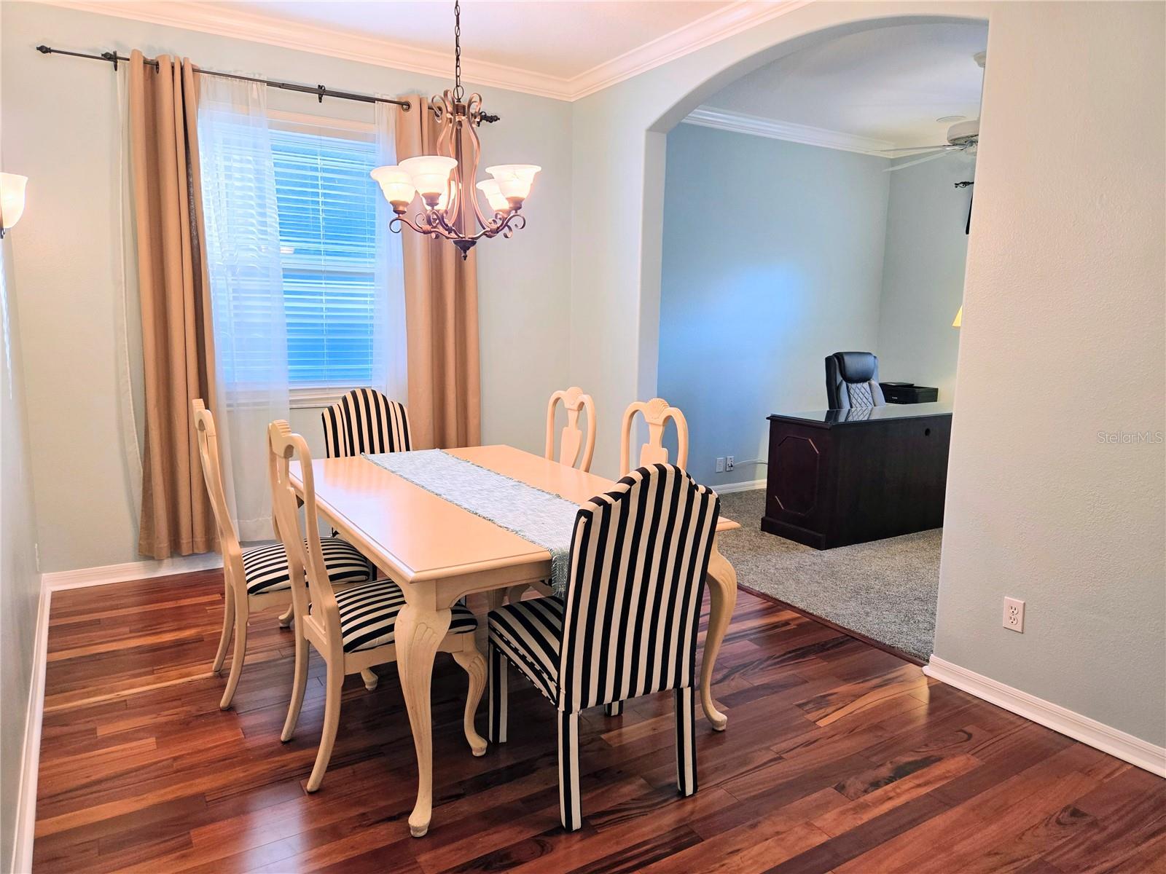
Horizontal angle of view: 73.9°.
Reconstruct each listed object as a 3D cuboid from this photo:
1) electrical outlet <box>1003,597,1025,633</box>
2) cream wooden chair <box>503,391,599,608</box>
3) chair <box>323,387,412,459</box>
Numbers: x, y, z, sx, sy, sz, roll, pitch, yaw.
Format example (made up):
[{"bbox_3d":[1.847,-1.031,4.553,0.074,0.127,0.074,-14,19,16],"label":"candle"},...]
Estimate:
[{"bbox_3d":[1.567,0.649,2.821,0.009,0.114,0.070,-5,11,-32],"label":"electrical outlet"},{"bbox_3d":[-0.273,0.326,3.442,0.561,1.093,0.518,-5,11,-32],"label":"cream wooden chair"},{"bbox_3d":[-0.880,0.322,3.567,0.476,1.039,0.639,-5,11,-32],"label":"chair"}]

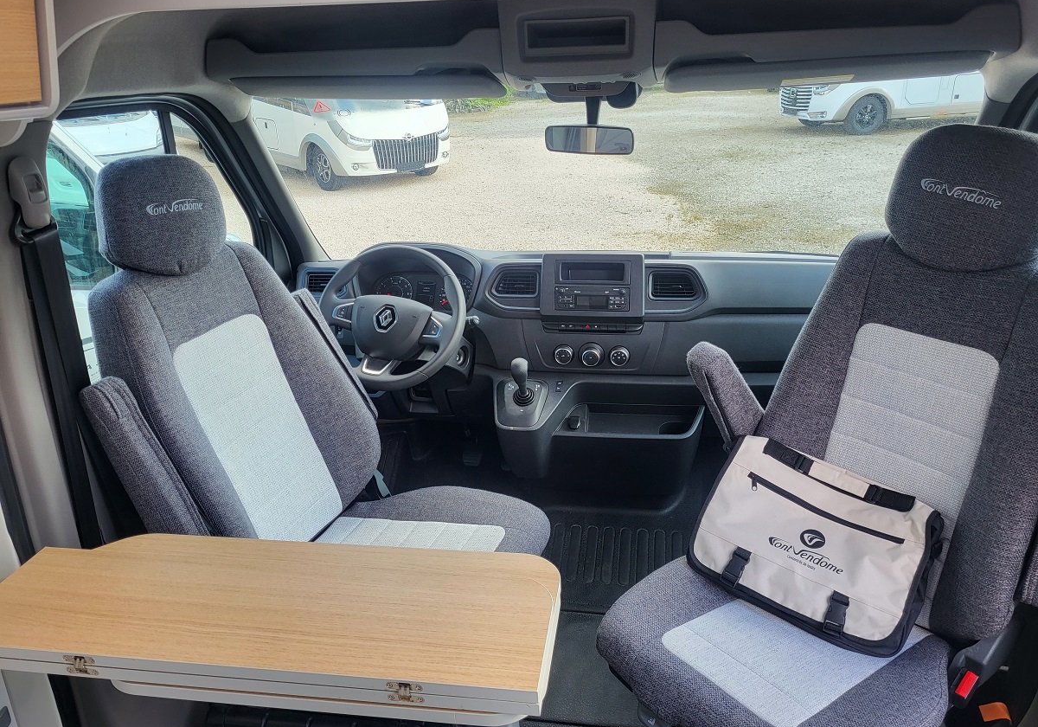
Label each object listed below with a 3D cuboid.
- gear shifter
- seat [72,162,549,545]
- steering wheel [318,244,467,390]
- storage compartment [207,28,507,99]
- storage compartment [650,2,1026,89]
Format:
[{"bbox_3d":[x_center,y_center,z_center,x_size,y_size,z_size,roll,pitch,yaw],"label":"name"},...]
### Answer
[{"bbox_3d":[0.006,0.039,2.077,0.062,0.150,0.090,1,22,9],"label":"gear shifter"},{"bbox_3d":[-0.345,0.197,1.546,0.810,1.170,0.610,6,23,19],"label":"seat"},{"bbox_3d":[-0.320,-0.113,1.988,0.385,0.380,0.110,1,-9,9],"label":"steering wheel"},{"bbox_3d":[-0.306,-0.624,1.629,0.595,0.130,0.260,1,22,9],"label":"storage compartment"},{"bbox_3d":[0.578,-0.604,1.495,0.605,0.130,0.260,1,22,9],"label":"storage compartment"}]

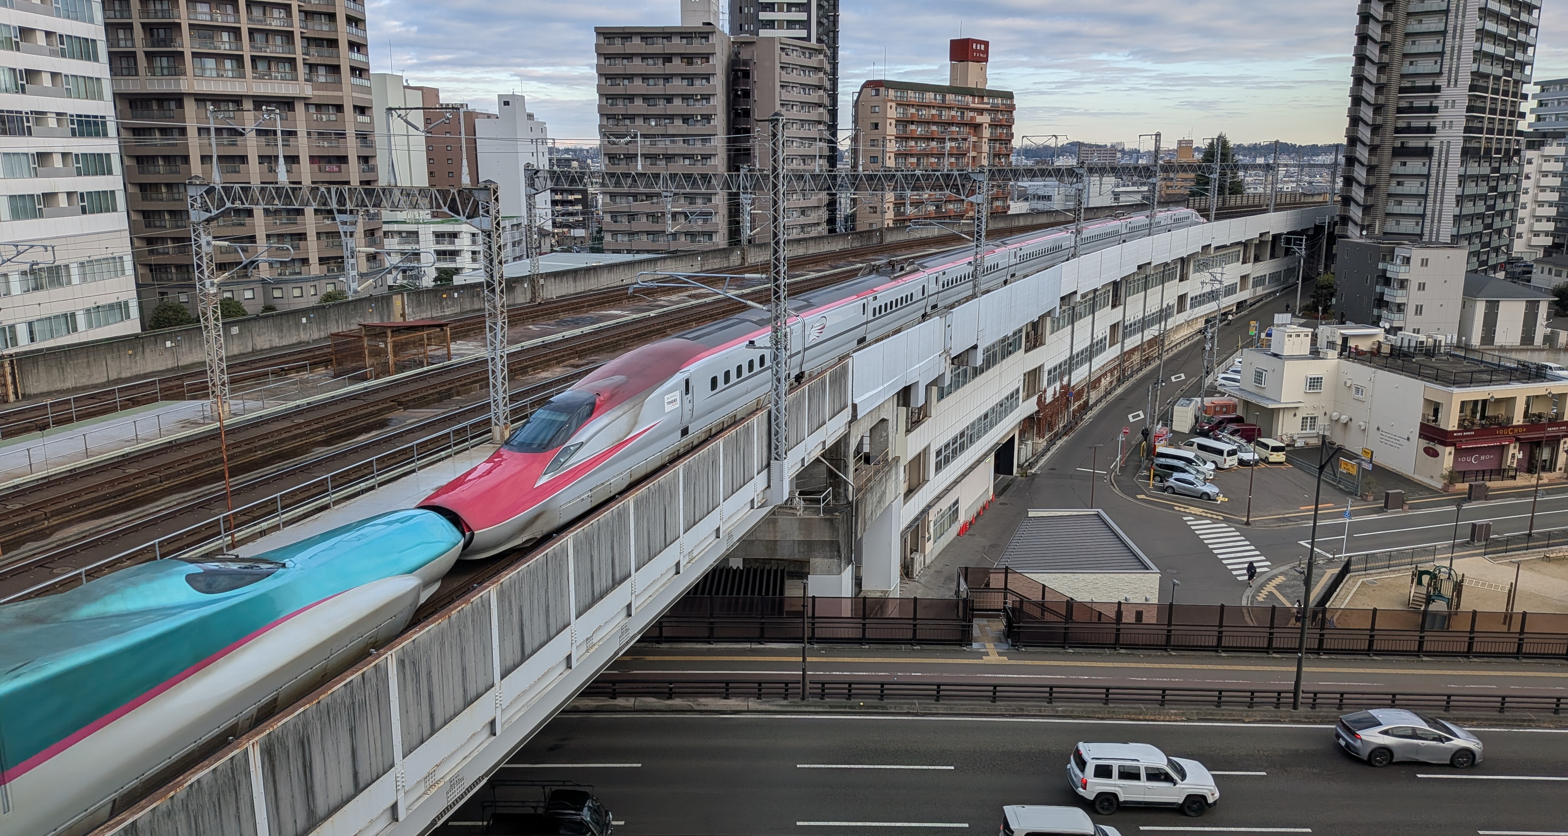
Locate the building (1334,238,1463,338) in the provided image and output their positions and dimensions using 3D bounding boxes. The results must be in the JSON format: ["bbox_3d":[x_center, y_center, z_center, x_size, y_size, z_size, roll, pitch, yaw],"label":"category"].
[{"bbox_3d":[76.200,-14.402,136.344,8.300,14.900,14.300,0,13,0],"label":"building"}]

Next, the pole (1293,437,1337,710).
[{"bbox_3d":[18.406,5.525,37.679,0.400,10.100,1.000,0,13,-2],"label":"pole"}]

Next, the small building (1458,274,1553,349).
[{"bbox_3d":[86.155,-13.480,133.420,9.800,8.000,11.500,0,13,-2],"label":"small building"}]

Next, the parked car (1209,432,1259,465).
[{"bbox_3d":[37.879,2.511,91.901,1.800,1.850,4.100,-5,14,-21],"label":"parked car"}]

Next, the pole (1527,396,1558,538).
[{"bbox_3d":[49.539,3.435,71.261,0.350,9.000,0.600,-4,13,-19],"label":"pole"}]

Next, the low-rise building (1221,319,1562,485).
[{"bbox_3d":[52.007,-1.741,92.939,19.200,9.600,21.800,-2,13,-11],"label":"low-rise building"}]

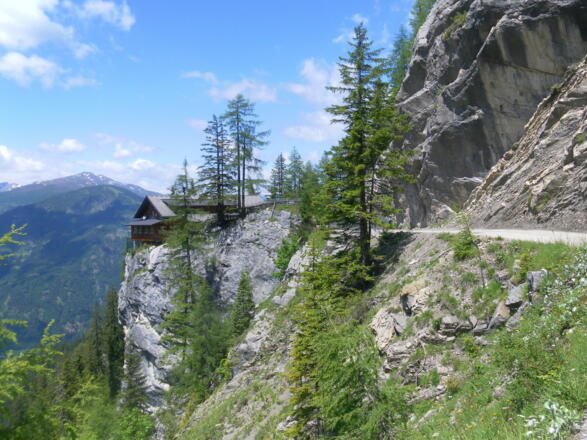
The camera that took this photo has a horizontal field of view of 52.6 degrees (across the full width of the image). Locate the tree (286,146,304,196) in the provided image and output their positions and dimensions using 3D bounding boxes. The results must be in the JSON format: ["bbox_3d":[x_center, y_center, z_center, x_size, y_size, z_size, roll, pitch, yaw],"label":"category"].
[{"bbox_3d":[0.327,-7.765,97.000,2.942,8.500,2.942,0,1,0],"label":"tree"}]

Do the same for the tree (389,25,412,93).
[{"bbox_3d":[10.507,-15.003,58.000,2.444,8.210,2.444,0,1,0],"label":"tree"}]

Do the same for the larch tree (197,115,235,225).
[{"bbox_3d":[-10.516,-6.808,80.000,5.123,14.830,4.867,0,1,0],"label":"larch tree"}]

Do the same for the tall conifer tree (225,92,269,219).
[{"bbox_3d":[-6.495,-8.844,82.000,6.080,16.997,5.472,0,1,0],"label":"tall conifer tree"}]

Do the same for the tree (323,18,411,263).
[{"bbox_3d":[3.866,-3.944,31.000,4.493,12.747,3.819,0,1,0],"label":"tree"}]

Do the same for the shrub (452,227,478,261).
[{"bbox_3d":[6.667,0.911,23.000,1.008,1.318,0.907,0,1,0],"label":"shrub"}]

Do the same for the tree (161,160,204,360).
[{"bbox_3d":[-10.475,3.916,56.000,4.152,19.063,3.945,0,1,0],"label":"tree"}]

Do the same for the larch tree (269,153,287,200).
[{"bbox_3d":[-2.562,-6.884,95.000,2.882,7.845,2.882,0,1,0],"label":"larch tree"}]

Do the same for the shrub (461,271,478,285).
[{"bbox_3d":[6.229,2.035,21.000,0.637,0.495,0.573,0,1,0],"label":"shrub"}]

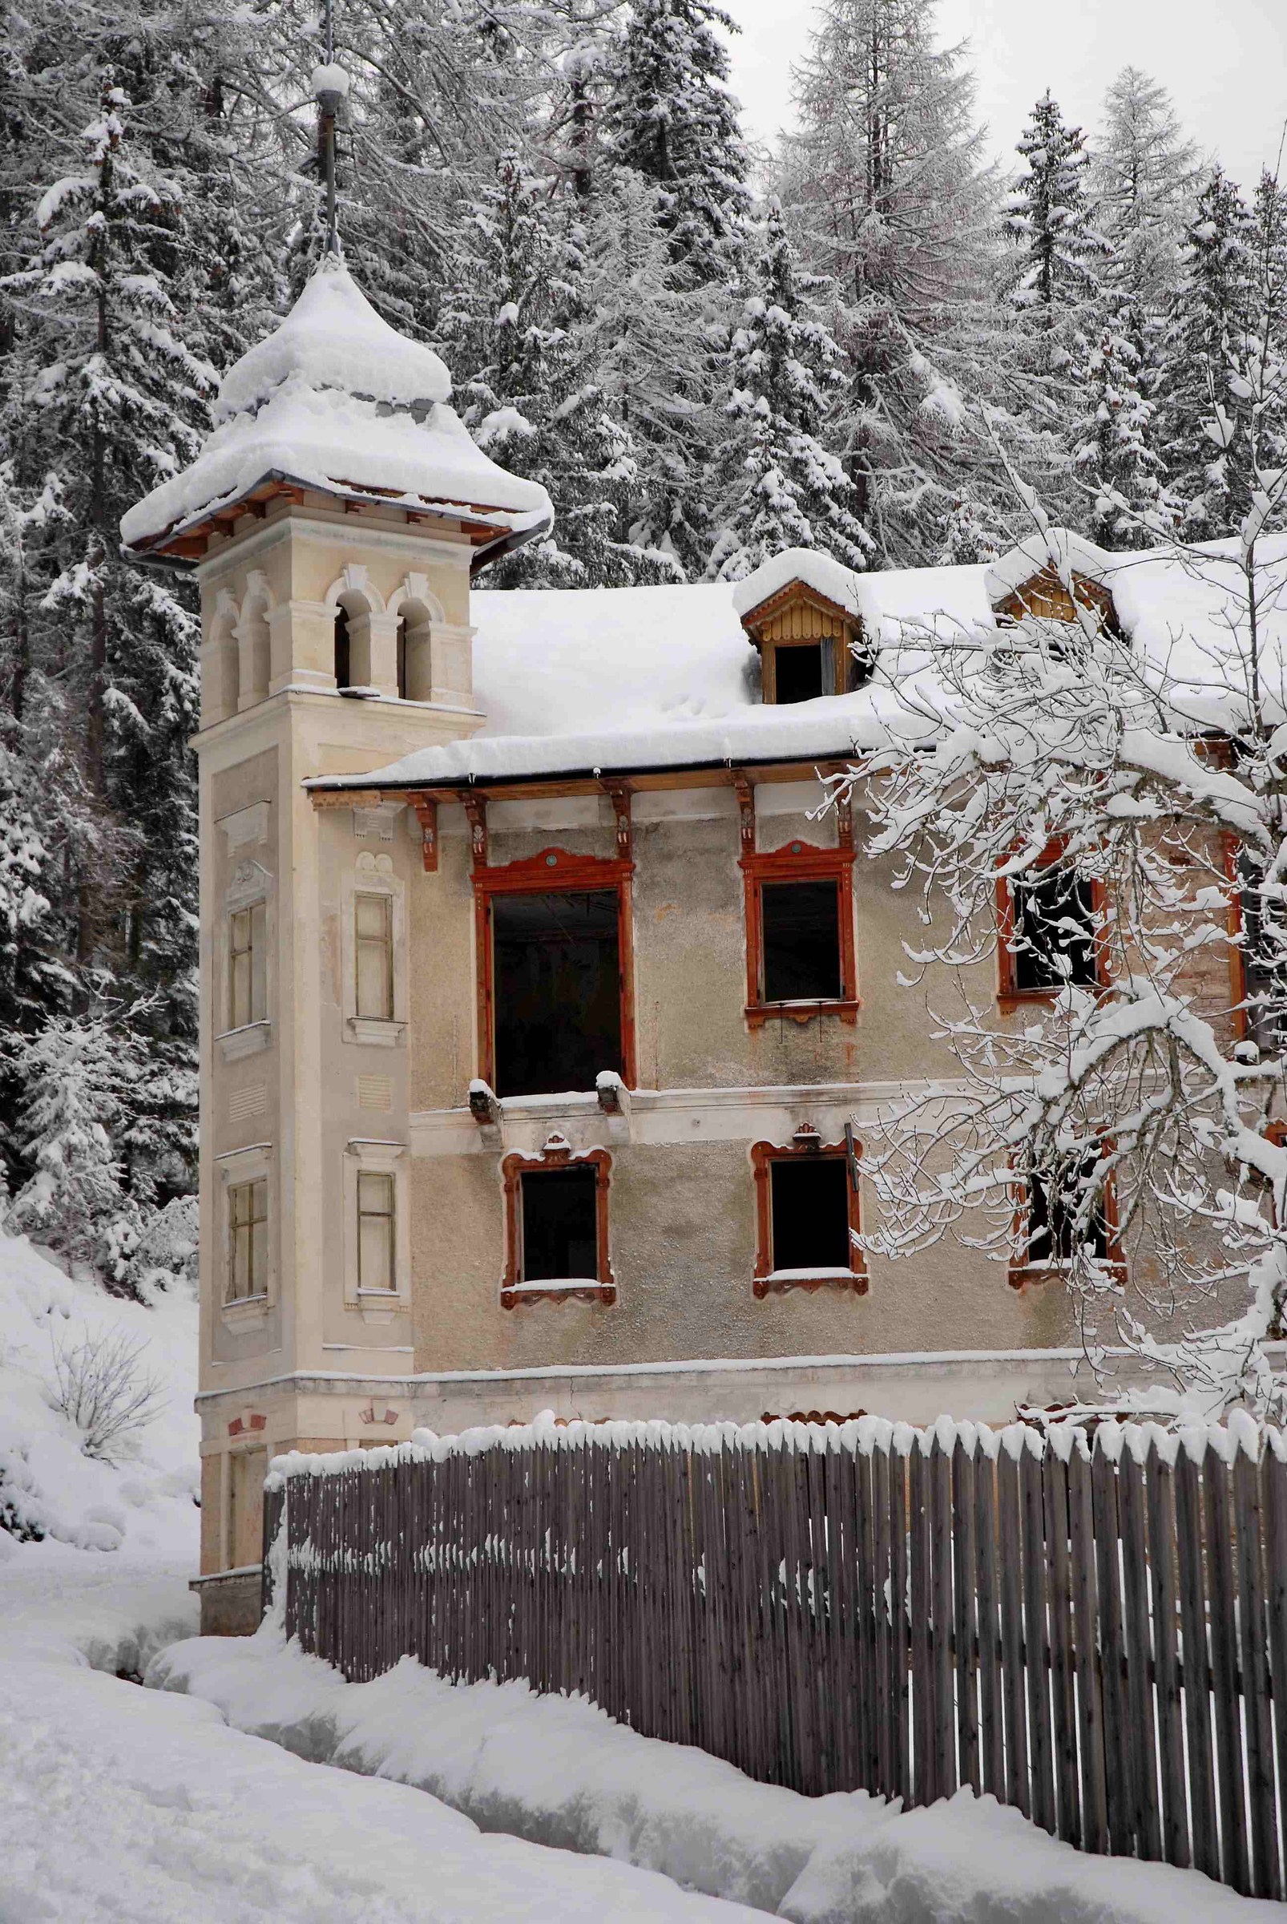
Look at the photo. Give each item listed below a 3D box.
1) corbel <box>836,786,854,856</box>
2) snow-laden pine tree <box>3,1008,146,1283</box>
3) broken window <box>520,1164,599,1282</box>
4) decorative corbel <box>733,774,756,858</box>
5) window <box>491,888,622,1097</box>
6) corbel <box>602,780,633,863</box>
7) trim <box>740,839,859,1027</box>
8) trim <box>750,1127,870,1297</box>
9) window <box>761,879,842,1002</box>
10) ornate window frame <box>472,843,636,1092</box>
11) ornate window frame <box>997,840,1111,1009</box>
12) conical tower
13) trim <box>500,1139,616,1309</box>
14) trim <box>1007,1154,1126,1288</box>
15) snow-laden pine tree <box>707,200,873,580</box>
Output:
[{"bbox_3d":[2.263,-1.749,51.856,0.202,0.851,0.650,-4,-12,11],"label":"corbel"},{"bbox_3d":[-8.616,2.740,68.000,2.160,4.056,2.160,-1,-12,0],"label":"snow-laden pine tree"},{"bbox_3d":[-1.009,3.140,53.829,0.948,1.416,0.200,-3,-12,8],"label":"broken window"},{"bbox_3d":[1.224,-1.755,54.135,0.200,0.850,0.640,-3,-12,8],"label":"decorative corbel"},{"bbox_3d":[-1.052,0.367,54.391,1.576,2.560,0.220,-3,-12,8],"label":"window"},{"bbox_3d":[-0.306,-1.653,52.381,0.221,0.843,0.650,-4,-12,11],"label":"corbel"},{"bbox_3d":[1.813,-0.339,51.971,1.296,2.113,0.220,-4,-12,11],"label":"trim"},{"bbox_3d":[1.884,2.858,51.304,1.267,1.880,0.220,-4,-12,11],"label":"trim"},{"bbox_3d":[1.897,-0.255,54.061,0.981,1.496,0.200,-3,-12,8],"label":"window"},{"bbox_3d":[-1.051,0.097,52.490,1.901,2.815,0.220,-4,-12,11],"label":"ornate window frame"},{"bbox_3d":[4.678,-0.447,51.385,1.221,2.075,0.220,-4,-12,11],"label":"ornate window frame"},{"bbox_3d":[-3.776,-0.539,55.686,3.920,17.507,3.920,6,-14,-32],"label":"conical tower"},{"bbox_3d":[-1.039,3.118,53.786,1.409,2.071,0.200,-3,-12,8],"label":"trim"},{"bbox_3d":[4.769,2.782,50.707,1.250,1.738,0.220,-4,-12,11],"label":"trim"},{"bbox_3d":[2.357,-7.836,73.980,3.200,10.000,3.200,-4,-12,11],"label":"snow-laden pine tree"}]

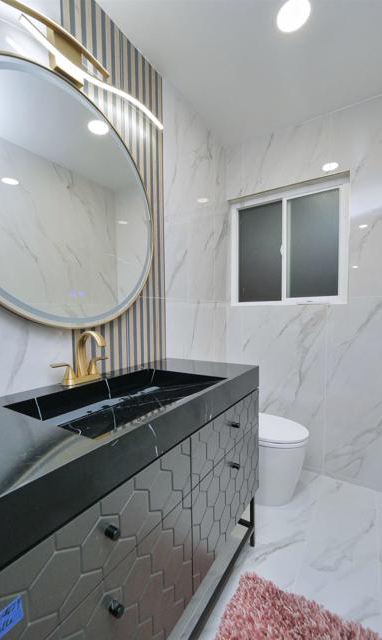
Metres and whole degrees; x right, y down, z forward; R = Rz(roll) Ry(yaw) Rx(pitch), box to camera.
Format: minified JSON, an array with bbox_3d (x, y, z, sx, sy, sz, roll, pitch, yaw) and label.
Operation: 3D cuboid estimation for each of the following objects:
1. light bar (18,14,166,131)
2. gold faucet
[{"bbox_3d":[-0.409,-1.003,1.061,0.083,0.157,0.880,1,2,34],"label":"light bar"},{"bbox_3d":[-0.390,0.143,1.008,0.165,0.204,0.249,1,2,34],"label":"gold faucet"}]

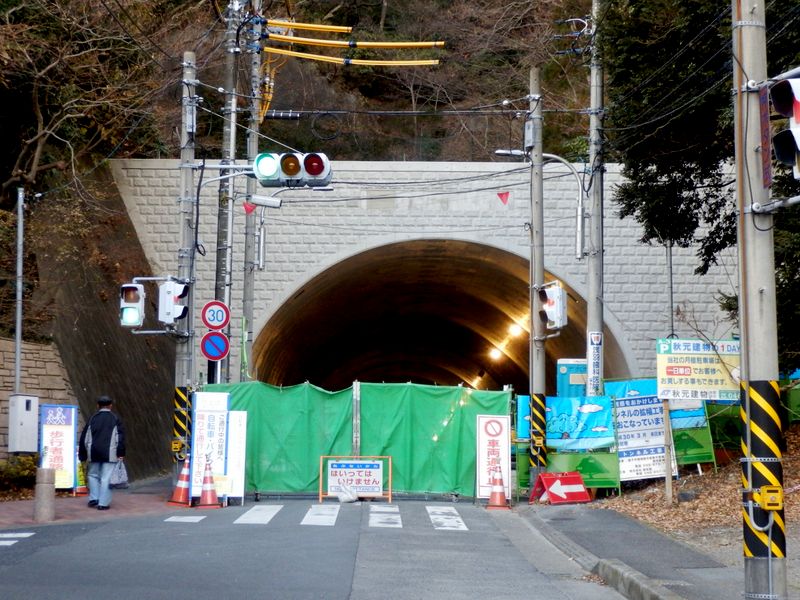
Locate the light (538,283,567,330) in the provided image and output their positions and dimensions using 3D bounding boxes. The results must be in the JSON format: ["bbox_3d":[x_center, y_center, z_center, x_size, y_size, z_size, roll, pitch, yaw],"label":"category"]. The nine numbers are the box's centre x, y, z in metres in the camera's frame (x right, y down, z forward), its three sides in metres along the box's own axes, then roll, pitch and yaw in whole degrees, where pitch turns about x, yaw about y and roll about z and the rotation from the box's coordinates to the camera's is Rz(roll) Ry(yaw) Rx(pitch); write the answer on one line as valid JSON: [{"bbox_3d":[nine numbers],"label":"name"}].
[{"bbox_3d":[2.465,0.113,28.300,0.400,0.710,0.380,1,-3,-12],"label":"light"}]

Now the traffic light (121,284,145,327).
[{"bbox_3d":[-4.272,0.088,28.000,0.370,0.710,0.400,0,-3,6],"label":"traffic light"}]

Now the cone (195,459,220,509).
[{"bbox_3d":[-2.831,2.717,25.900,0.380,0.715,0.380,0,-4,0],"label":"cone"}]

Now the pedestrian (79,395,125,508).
[{"bbox_3d":[-4.370,2.240,25.800,0.630,1.675,0.420,0,-4,5],"label":"pedestrian"}]

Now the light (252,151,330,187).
[{"bbox_3d":[-1.734,-2.087,28.200,1.230,0.440,0.400,0,2,7],"label":"light"}]

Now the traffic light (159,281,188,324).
[{"bbox_3d":[-3.611,0.040,28.000,0.410,0.700,0.370,-1,-3,9],"label":"traffic light"}]

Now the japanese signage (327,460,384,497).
[{"bbox_3d":[-0.709,2.846,28.000,0.880,0.580,0.070,0,-8,0],"label":"japanese signage"}]

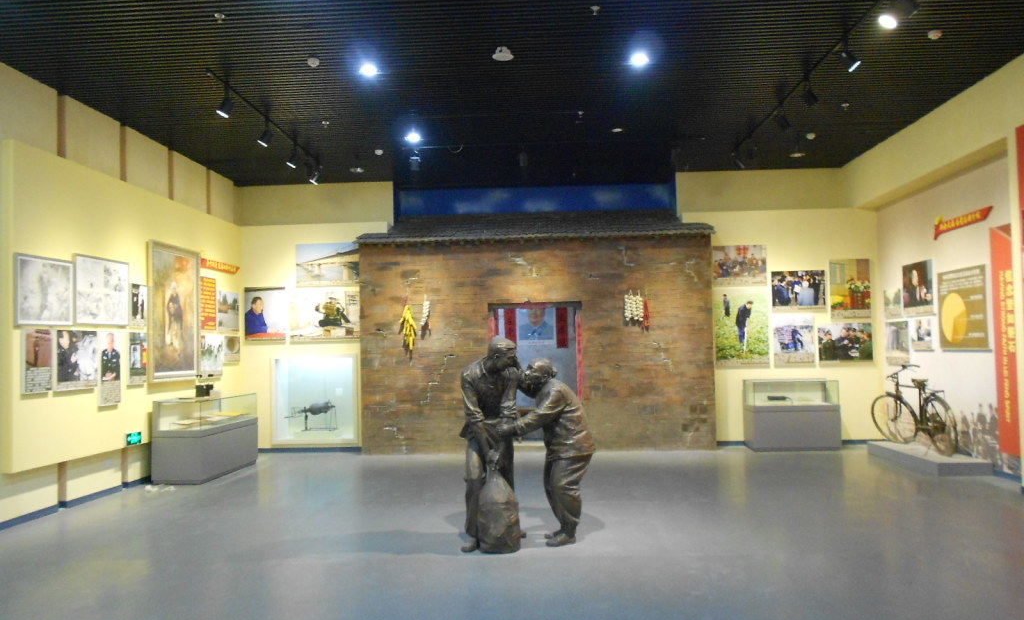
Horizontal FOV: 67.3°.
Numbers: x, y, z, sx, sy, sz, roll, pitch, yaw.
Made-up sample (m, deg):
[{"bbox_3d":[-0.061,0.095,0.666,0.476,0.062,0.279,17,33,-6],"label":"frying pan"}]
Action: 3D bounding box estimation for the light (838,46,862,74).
[{"bbox_3d":[2.909,-2.168,6.629,0.159,0.228,0.120,-1,-3,3],"label":"light"}]

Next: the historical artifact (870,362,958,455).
[{"bbox_3d":[5.162,1.260,9.897,0.580,1.060,1.850,-1,-3,1],"label":"historical artifact"}]

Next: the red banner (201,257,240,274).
[{"bbox_3d":[-4.297,-0.628,11.280,0.040,0.132,1.326,-1,-3,3],"label":"red banner"}]

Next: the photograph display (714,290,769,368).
[{"bbox_3d":[3.480,0.284,11.669,0.806,1.151,0.040,-1,-3,3],"label":"photograph display"}]

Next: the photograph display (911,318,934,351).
[{"bbox_3d":[5.504,0.338,10.327,0.040,0.414,0.547,-2,-3,3],"label":"photograph display"}]

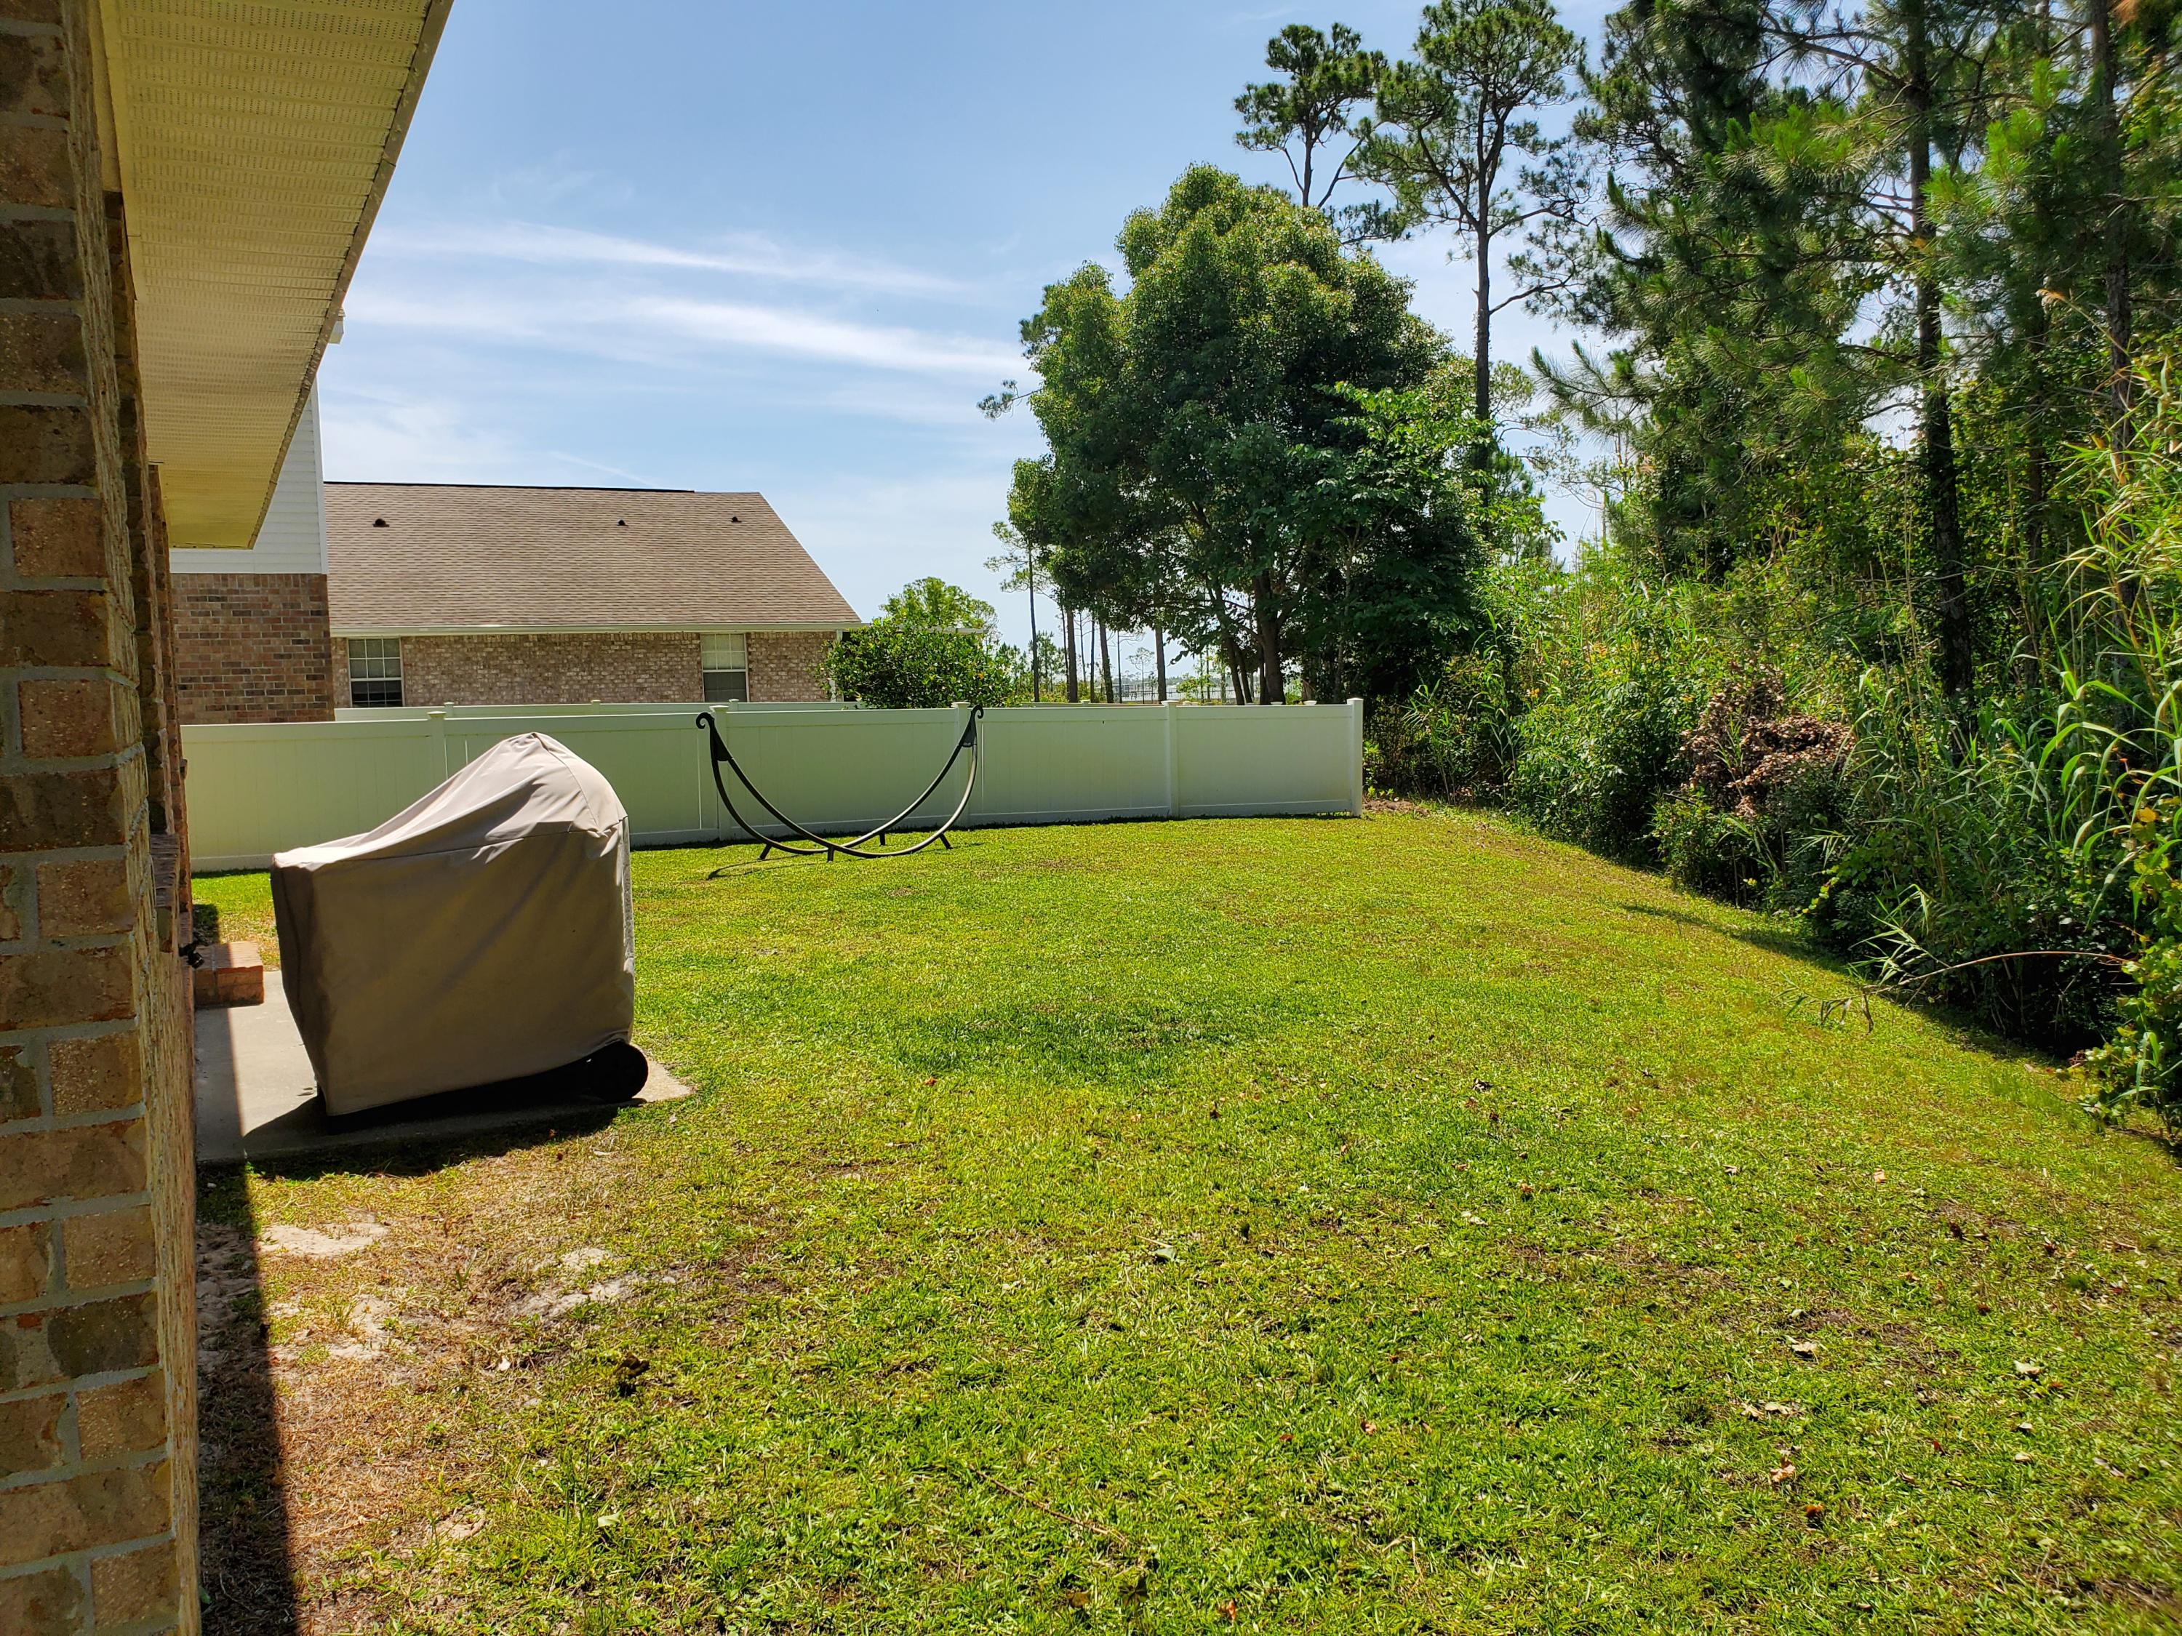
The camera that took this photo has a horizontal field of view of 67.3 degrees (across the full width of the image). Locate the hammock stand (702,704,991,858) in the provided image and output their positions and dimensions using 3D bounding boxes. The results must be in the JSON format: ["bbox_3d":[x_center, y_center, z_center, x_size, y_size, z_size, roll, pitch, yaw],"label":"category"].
[{"bbox_3d":[-1.997,-0.299,13.986,0.880,1.210,3.600,3,6,35],"label":"hammock stand"}]

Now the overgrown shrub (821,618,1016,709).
[{"bbox_3d":[-2.346,-1.519,22.600,2.638,2.376,2.500,-1,5,0],"label":"overgrown shrub"}]

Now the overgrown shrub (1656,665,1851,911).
[{"bbox_3d":[4.503,-0.234,11.167,1.301,1.582,1.300,-1,5,0],"label":"overgrown shrub"}]

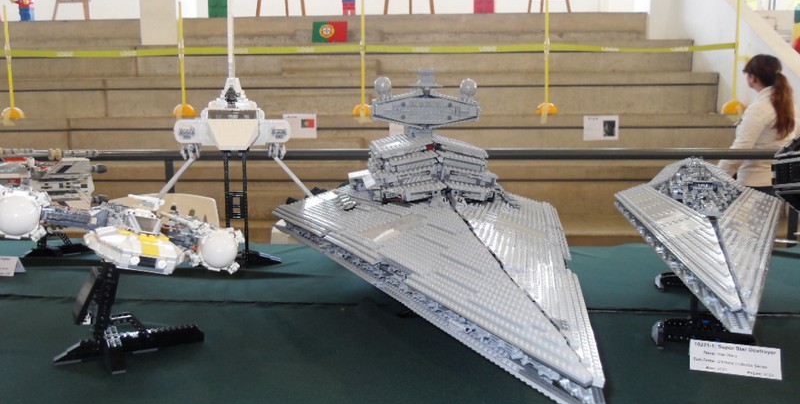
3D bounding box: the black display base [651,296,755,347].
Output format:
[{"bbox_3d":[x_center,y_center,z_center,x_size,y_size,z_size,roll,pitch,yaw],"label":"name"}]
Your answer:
[{"bbox_3d":[0.427,0.175,0.913,0.132,0.062,0.065,3,7,22],"label":"black display base"}]

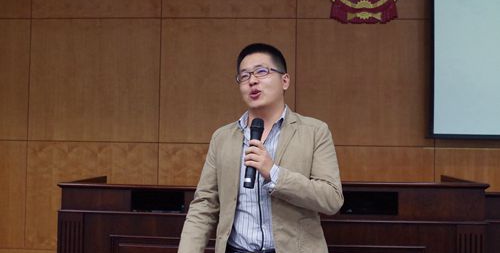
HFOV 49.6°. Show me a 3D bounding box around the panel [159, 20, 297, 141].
[{"bbox_3d":[-0.206,-0.412,4.915,1.230,1.138,0.030,1,-2,4],"label":"panel"}]

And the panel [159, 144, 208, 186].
[{"bbox_3d":[-0.224,0.652,4.883,1.230,0.991,0.030,1,-2,4],"label":"panel"}]

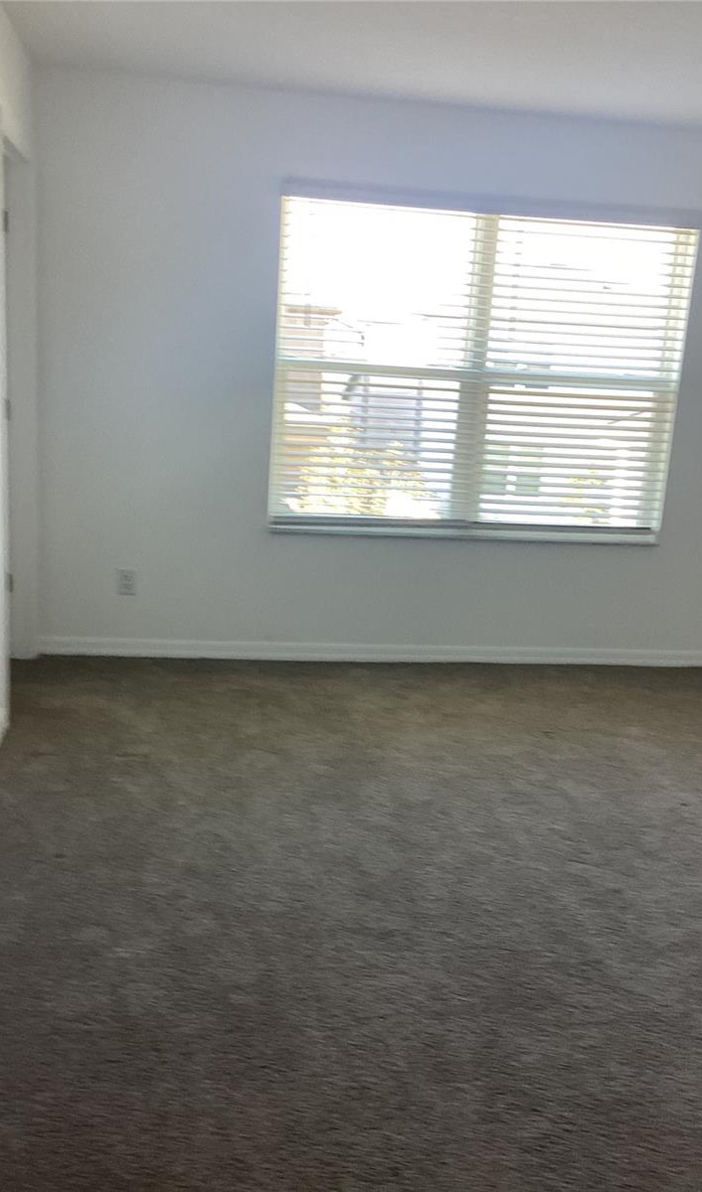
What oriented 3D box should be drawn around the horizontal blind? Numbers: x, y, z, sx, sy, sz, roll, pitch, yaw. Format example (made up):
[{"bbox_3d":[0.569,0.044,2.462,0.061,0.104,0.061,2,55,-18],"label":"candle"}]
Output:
[{"bbox_3d":[0.586,-0.969,4.785,1.860,1.430,0.100,1,14,-9],"label":"horizontal blind"}]

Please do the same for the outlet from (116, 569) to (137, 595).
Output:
[{"bbox_3d":[-0.998,-0.058,4.758,0.074,0.117,0.012,1,14,-9],"label":"outlet"}]

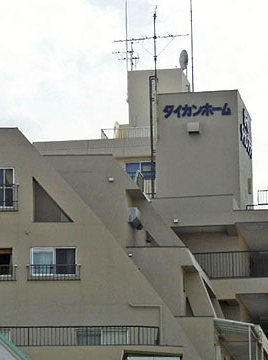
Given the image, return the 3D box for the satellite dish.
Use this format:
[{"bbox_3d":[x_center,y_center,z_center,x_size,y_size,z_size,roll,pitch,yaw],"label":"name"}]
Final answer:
[{"bbox_3d":[2.193,-5.221,83.000,0.220,0.800,0.750,-7,-13,25],"label":"satellite dish"}]

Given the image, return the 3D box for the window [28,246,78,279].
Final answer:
[{"bbox_3d":[-3.130,3.196,74.135,1.794,1.114,0.120,0,-12,-3],"label":"window"}]

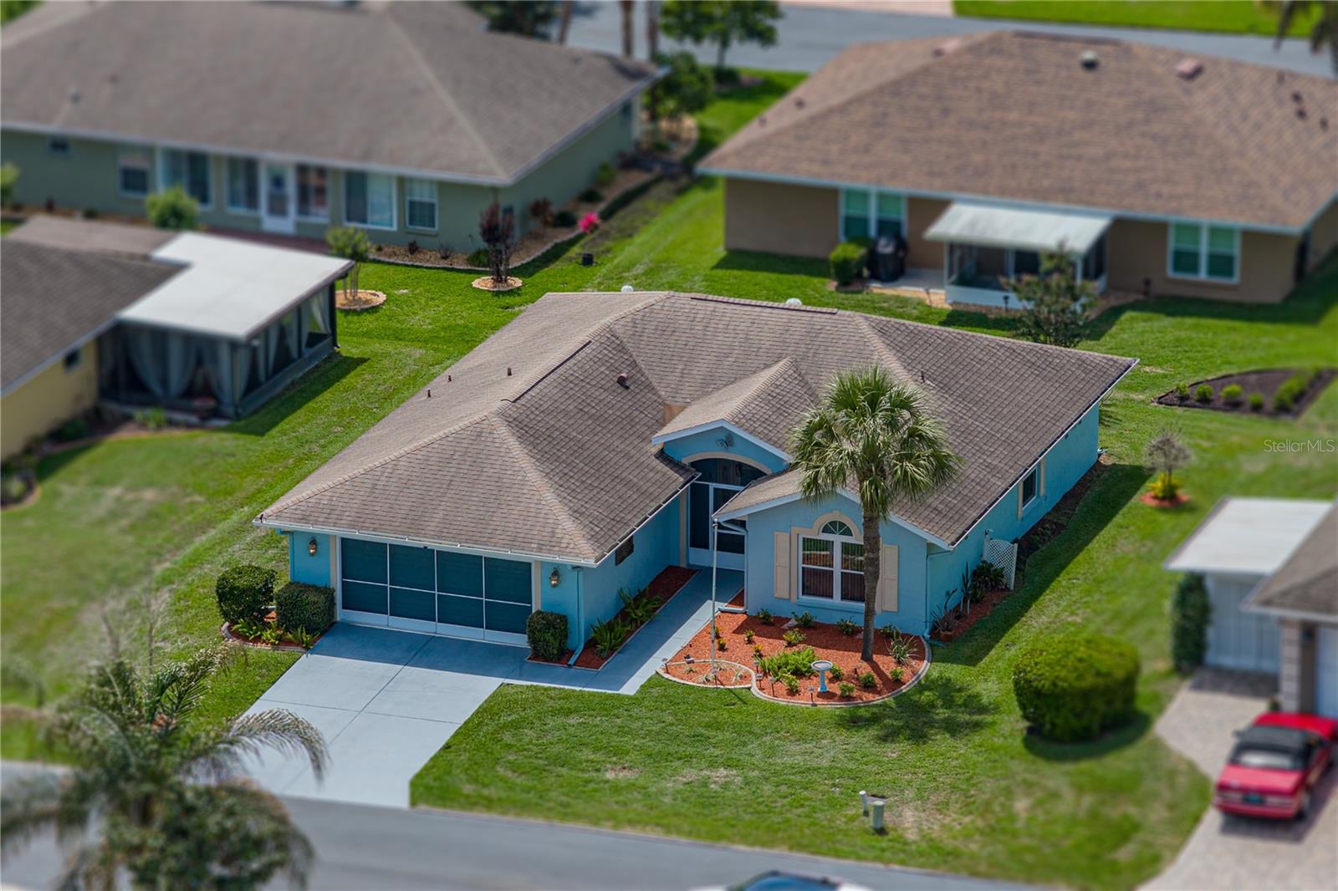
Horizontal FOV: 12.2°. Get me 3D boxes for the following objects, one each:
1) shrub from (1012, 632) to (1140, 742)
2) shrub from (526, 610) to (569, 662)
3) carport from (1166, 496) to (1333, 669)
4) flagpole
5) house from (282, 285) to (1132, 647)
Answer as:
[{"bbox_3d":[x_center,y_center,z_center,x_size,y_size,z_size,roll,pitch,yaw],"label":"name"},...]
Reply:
[{"bbox_3d":[8.999,5.269,137.954,2.800,1.800,2.800,0,19,0],"label":"shrub"},{"bbox_3d":[-2.760,4.345,142.109,0.850,0.970,0.820,7,20,20],"label":"shrub"},{"bbox_3d":[13.421,3.211,142.749,2.800,2.500,5.100,7,20,20],"label":"carport"},{"bbox_3d":[1.041,3.429,140.379,0.100,3.780,0.100,8,20,20],"label":"flagpole"},{"bbox_3d":[0.960,-0.087,149.049,15.657,4.751,18.226,7,20,20],"label":"house"}]

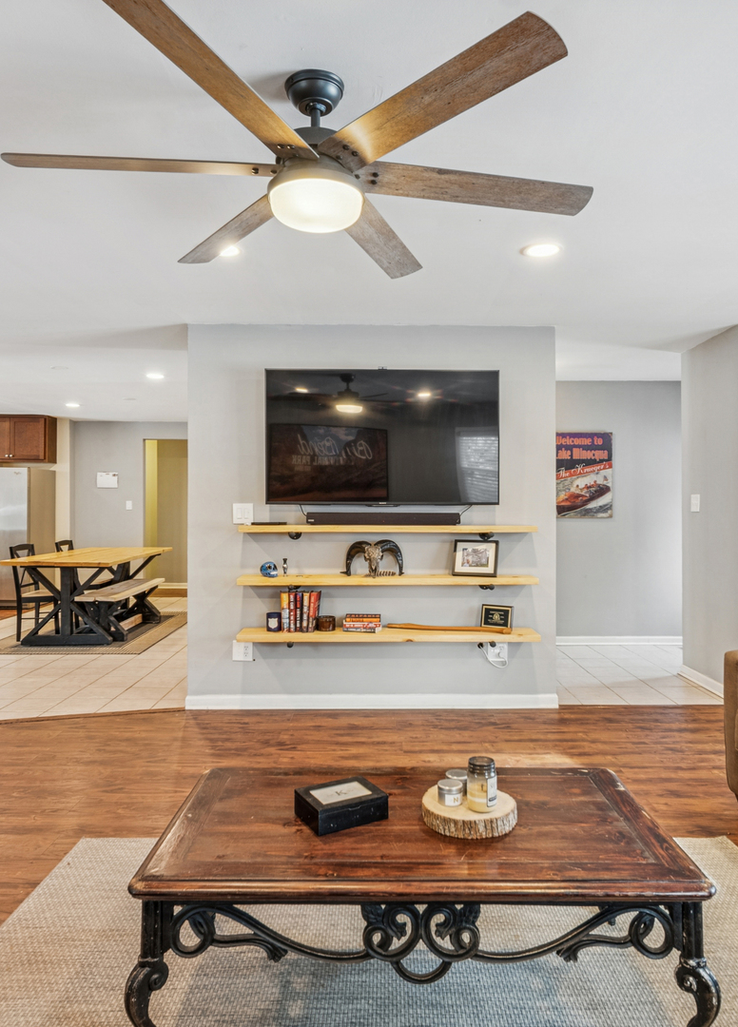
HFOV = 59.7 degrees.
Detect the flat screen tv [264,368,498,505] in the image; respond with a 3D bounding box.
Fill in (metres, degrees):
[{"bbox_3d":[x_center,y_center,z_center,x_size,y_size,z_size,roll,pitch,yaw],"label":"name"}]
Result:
[{"bbox_3d":[0.080,-0.459,3.885,1.406,0.811,0.060,0,0,0],"label":"flat screen tv"}]

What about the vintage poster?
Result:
[{"bbox_3d":[1.980,-0.351,5.977,0.570,0.797,0.025,0,0,0],"label":"vintage poster"}]

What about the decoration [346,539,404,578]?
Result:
[{"bbox_3d":[0.033,0.270,3.850,0.361,0.228,0.130,0,0,0],"label":"decoration"}]

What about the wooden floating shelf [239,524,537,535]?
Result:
[{"bbox_3d":[0.114,0.092,3.847,1.737,0.041,0.235,0,0,0],"label":"wooden floating shelf"}]

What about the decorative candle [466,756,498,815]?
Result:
[{"bbox_3d":[0.271,0.648,1.540,0.072,0.110,0.072,0,0,0],"label":"decorative candle"}]

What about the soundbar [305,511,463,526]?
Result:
[{"bbox_3d":[0.089,0.036,3.835,0.907,0.073,0.085,0,0,0],"label":"soundbar"}]

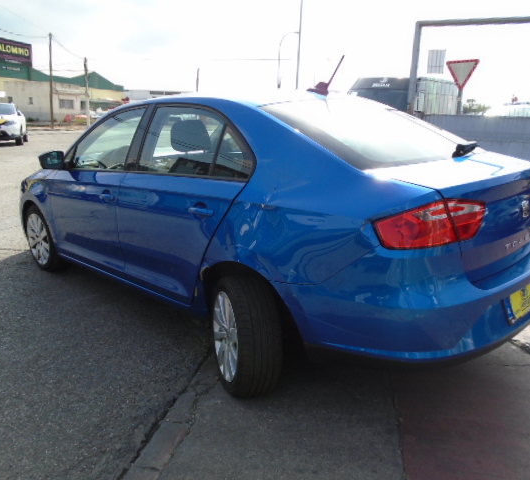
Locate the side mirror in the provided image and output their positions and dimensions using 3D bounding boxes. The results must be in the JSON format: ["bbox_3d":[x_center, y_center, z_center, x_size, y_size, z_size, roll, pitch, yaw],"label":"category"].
[{"bbox_3d":[-1.481,-0.552,3.361,0.190,0.130,0.110,-13,19,-42],"label":"side mirror"}]

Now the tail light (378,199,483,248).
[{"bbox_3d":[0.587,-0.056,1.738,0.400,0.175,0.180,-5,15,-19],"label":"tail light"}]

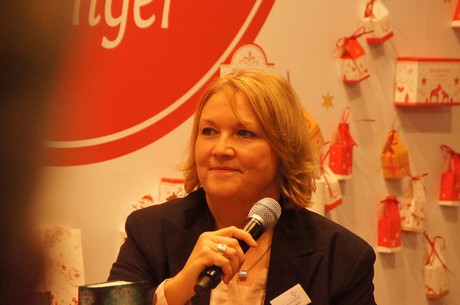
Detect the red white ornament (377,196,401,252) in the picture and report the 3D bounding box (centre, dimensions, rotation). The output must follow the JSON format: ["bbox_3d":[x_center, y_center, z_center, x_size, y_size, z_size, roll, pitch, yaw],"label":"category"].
[{"bbox_3d":[0.334,0.151,7.979,0.036,0.113,0.036,3,3,44],"label":"red white ornament"}]

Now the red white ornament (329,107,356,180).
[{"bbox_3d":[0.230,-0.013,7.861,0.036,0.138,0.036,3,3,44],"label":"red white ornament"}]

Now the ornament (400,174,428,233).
[{"bbox_3d":[0.386,0.109,8.030,0.038,0.115,0.038,3,3,44],"label":"ornament"}]

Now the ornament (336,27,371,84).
[{"bbox_3d":[0.255,-0.197,7.873,0.040,0.107,0.036,3,15,44],"label":"ornament"}]

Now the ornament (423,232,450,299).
[{"bbox_3d":[0.438,0.241,8.092,0.037,0.127,0.039,3,11,44],"label":"ornament"}]

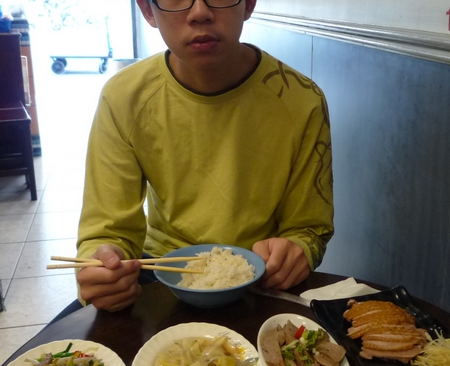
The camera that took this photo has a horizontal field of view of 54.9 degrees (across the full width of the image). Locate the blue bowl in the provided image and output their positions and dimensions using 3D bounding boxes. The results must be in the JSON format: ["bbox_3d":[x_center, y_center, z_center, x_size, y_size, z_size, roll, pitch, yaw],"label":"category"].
[{"bbox_3d":[-0.019,0.135,0.588,0.147,0.053,0.147,0,16,0],"label":"blue bowl"}]

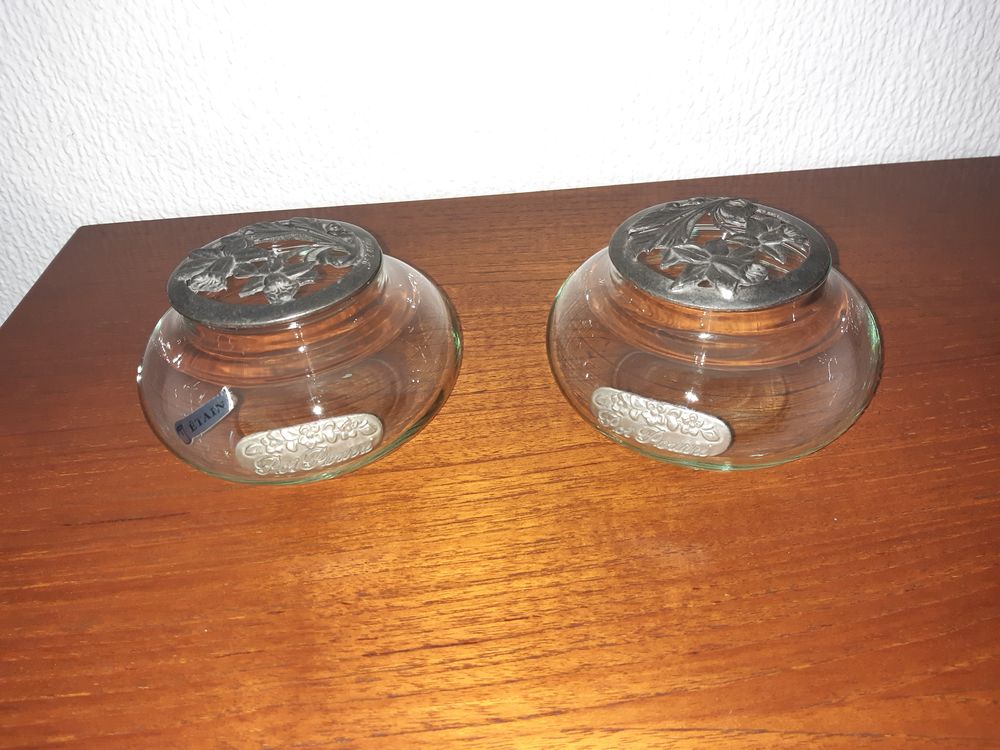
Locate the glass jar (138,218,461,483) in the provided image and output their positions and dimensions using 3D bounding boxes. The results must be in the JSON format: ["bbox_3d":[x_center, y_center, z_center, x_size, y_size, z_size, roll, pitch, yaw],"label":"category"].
[{"bbox_3d":[-0.070,-0.012,0.261,0.110,0.060,0.110,-3,39,2],"label":"glass jar"}]

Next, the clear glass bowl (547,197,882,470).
[{"bbox_3d":[0.070,-0.017,0.254,0.110,0.060,0.110,-3,39,2],"label":"clear glass bowl"}]

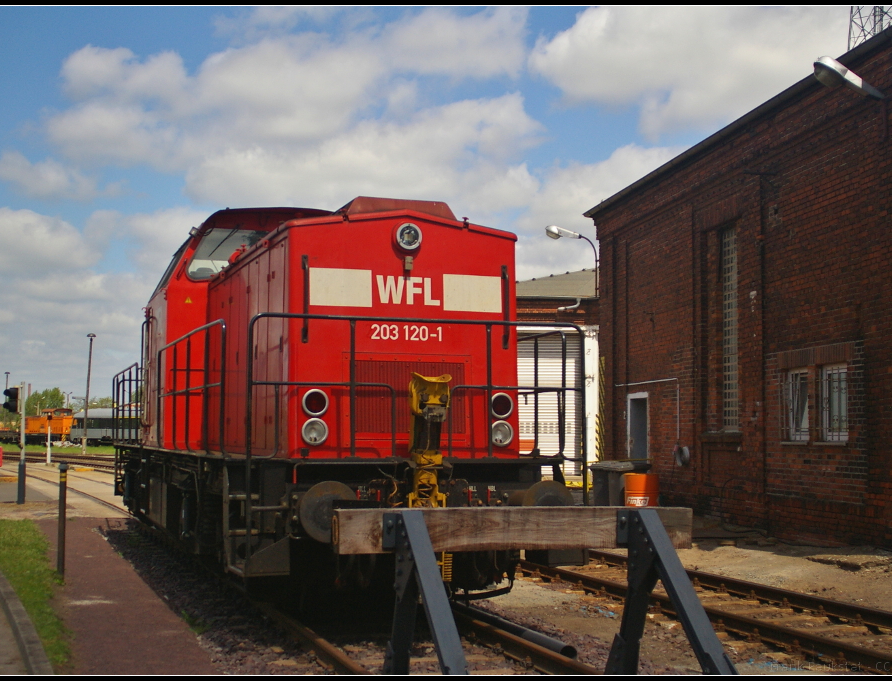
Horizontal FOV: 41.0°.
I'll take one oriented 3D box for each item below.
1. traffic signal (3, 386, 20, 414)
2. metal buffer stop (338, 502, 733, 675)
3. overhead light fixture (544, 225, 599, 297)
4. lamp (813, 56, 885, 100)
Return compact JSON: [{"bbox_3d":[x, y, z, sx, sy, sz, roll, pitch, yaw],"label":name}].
[{"bbox_3d":[-10.057,1.386,27.624,0.374,0.619,0.280,2,-5,-20],"label":"traffic signal"},{"bbox_3d":[0.635,1.649,7.089,2.430,1.240,1.850,2,-5,-20],"label":"metal buffer stop"},{"bbox_3d":[2.722,-1.718,25.901,1.194,1.535,0.320,1,-4,-10],"label":"overhead light fixture"},{"bbox_3d":[4.892,-3.137,14.518,0.953,0.280,0.300,24,-8,-8],"label":"lamp"}]

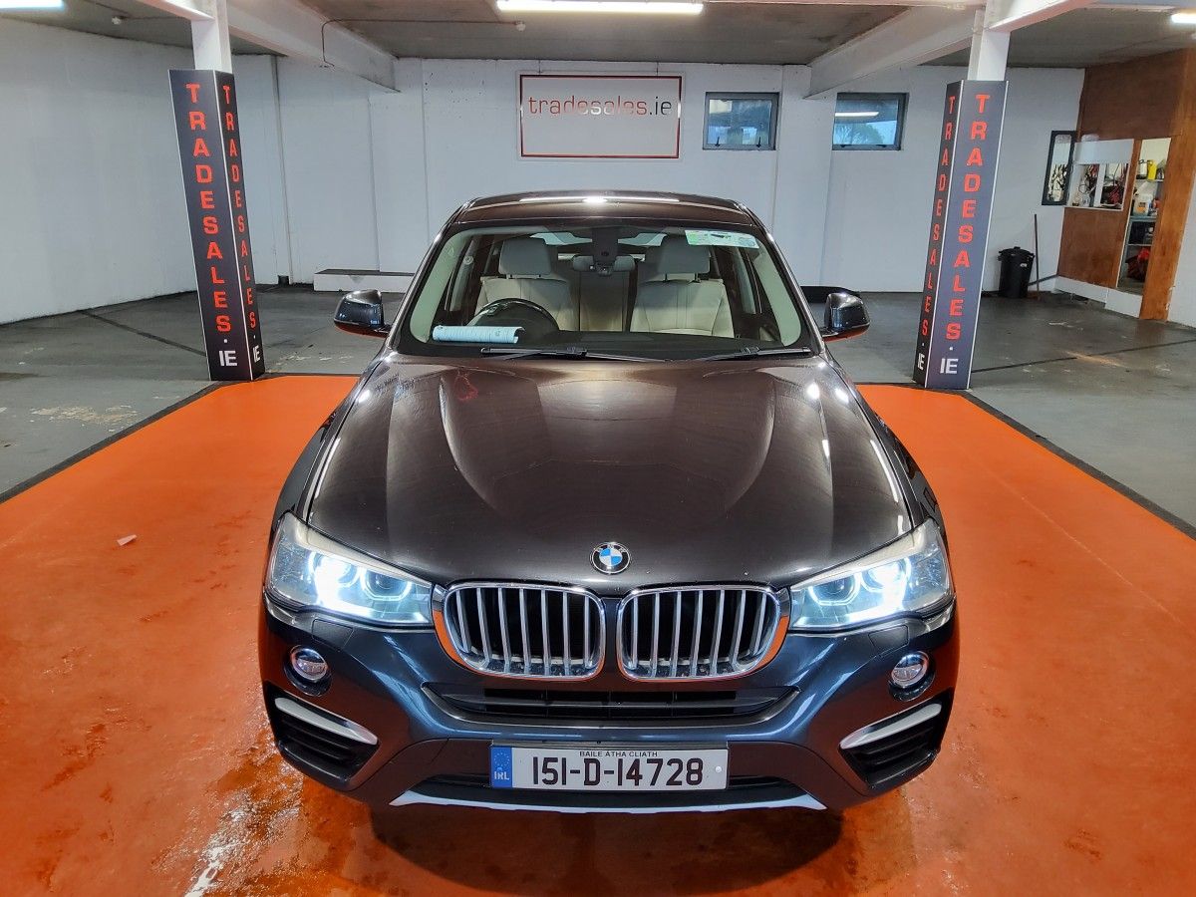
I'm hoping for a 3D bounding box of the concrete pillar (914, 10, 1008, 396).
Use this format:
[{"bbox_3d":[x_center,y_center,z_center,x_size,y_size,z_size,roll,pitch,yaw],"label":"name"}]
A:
[{"bbox_3d":[2.905,-1.888,7.163,0.335,2.817,0.300,1,18,0],"label":"concrete pillar"}]

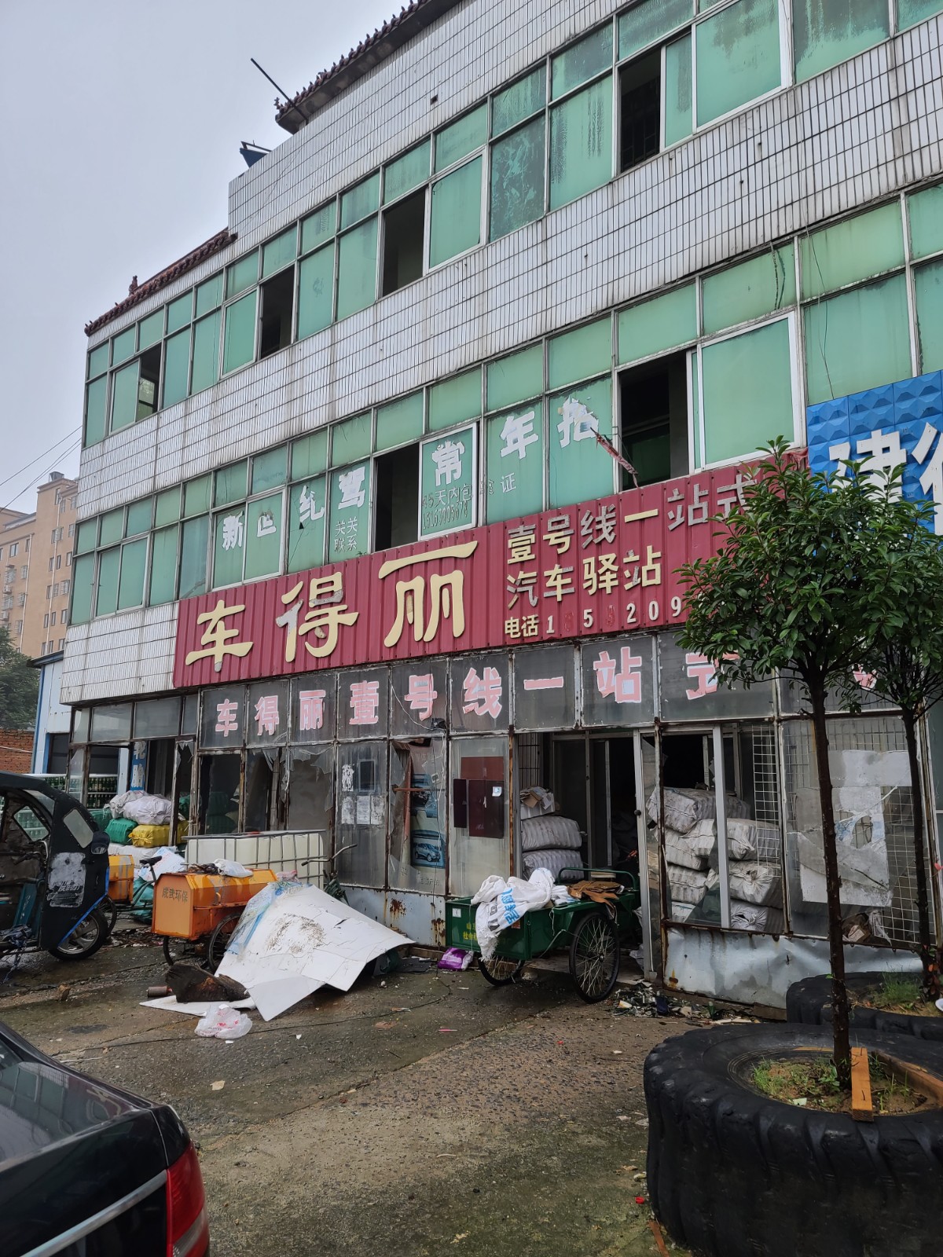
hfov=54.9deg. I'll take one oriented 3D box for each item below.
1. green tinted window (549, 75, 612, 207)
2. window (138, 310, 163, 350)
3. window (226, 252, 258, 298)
[{"bbox_3d":[1.057,-4.680,8.789,0.714,1.075,0.090,-9,-13,40],"label":"green tinted window"},{"bbox_3d":[-4.979,-4.640,14.148,0.714,0.423,0.090,-9,-13,40],"label":"window"},{"bbox_3d":[-3.150,-4.875,12.552,0.729,0.433,0.080,-8,-13,41],"label":"window"}]

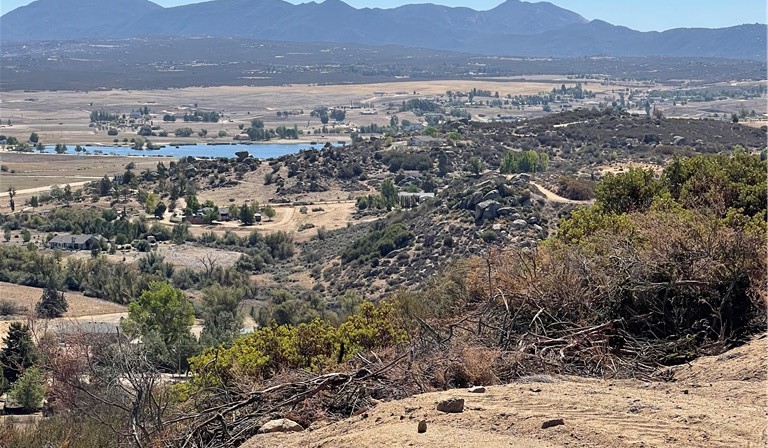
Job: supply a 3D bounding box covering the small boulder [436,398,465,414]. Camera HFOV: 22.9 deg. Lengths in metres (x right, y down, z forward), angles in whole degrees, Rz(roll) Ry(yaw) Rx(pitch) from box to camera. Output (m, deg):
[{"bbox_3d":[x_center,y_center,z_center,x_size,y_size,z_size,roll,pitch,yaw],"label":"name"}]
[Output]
[{"bbox_3d":[0.407,1.107,11.500,0.160,0.078,0.110,-1,5,-6],"label":"small boulder"}]

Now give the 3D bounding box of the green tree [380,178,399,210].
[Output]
[{"bbox_3d":[2.469,-13.245,850.000,7.400,14.200,7.400,0,5,0],"label":"green tree"}]

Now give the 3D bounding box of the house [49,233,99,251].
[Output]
[{"bbox_3d":[-127.917,7.878,785.000,16.800,5.000,11.400,3,6,26],"label":"house"}]

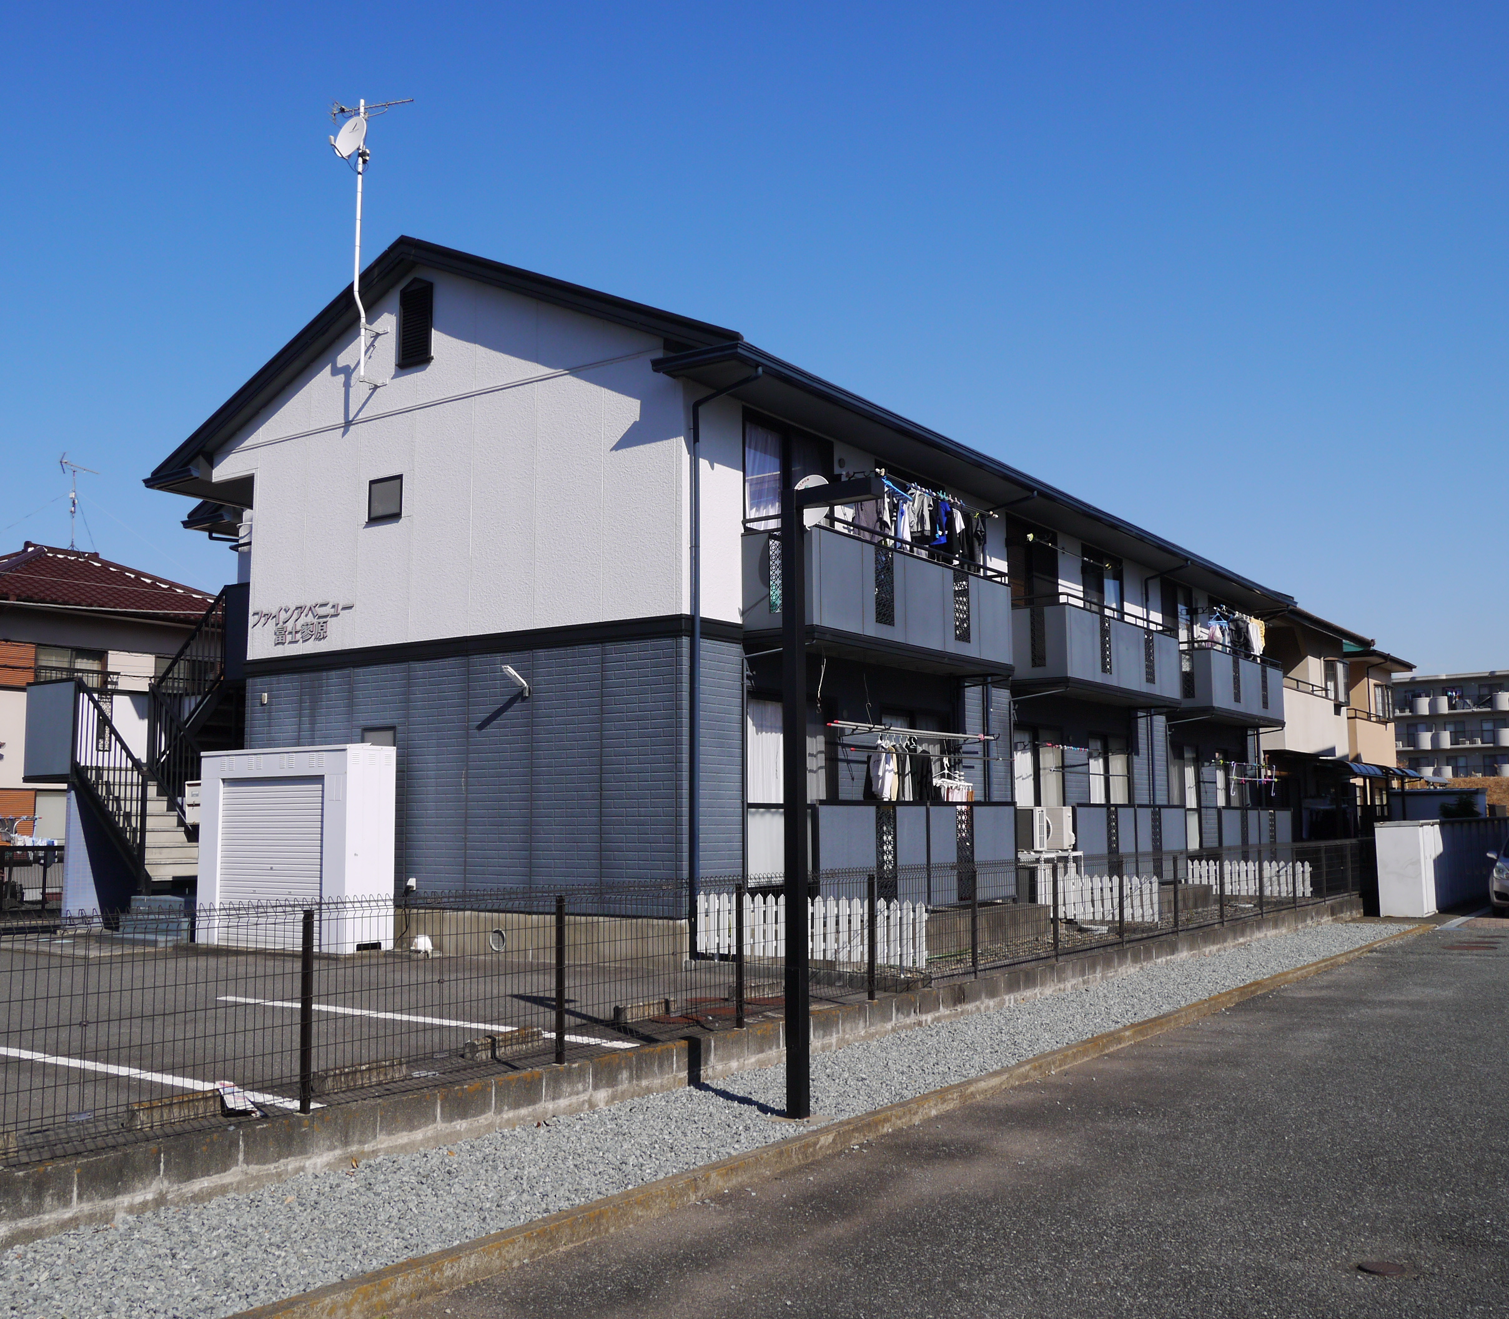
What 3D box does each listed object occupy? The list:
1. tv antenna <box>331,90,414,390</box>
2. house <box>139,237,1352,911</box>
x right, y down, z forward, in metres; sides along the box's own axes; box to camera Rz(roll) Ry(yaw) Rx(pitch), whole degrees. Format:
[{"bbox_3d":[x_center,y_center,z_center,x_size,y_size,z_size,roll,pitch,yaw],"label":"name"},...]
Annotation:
[{"bbox_3d":[-4.741,-5.113,17.336,1.080,3.700,0.720,-7,-9,45],"label":"tv antenna"},{"bbox_3d":[1.869,0.112,25.474,10.200,8.500,21.800,-5,-8,35],"label":"house"}]

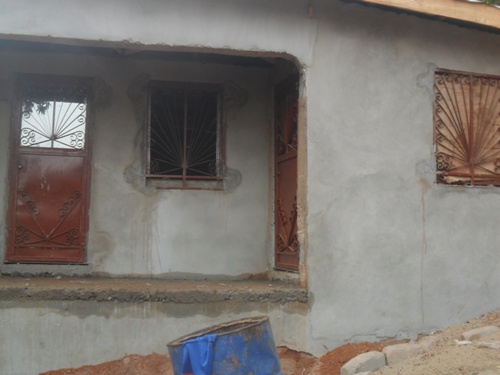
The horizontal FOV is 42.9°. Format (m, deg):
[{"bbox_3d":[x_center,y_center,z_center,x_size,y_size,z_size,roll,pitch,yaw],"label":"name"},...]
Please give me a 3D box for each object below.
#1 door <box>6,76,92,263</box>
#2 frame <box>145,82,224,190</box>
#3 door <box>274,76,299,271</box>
[{"bbox_3d":[-2.212,-0.212,7.070,0.880,2.100,0.100,2,-6,-9],"label":"door"},{"bbox_3d":[-0.740,-0.605,7.360,0.890,1.220,0.080,2,-6,-9],"label":"frame"},{"bbox_3d":[0.420,-0.174,6.860,0.080,2.100,0.870,3,-6,-18],"label":"door"}]

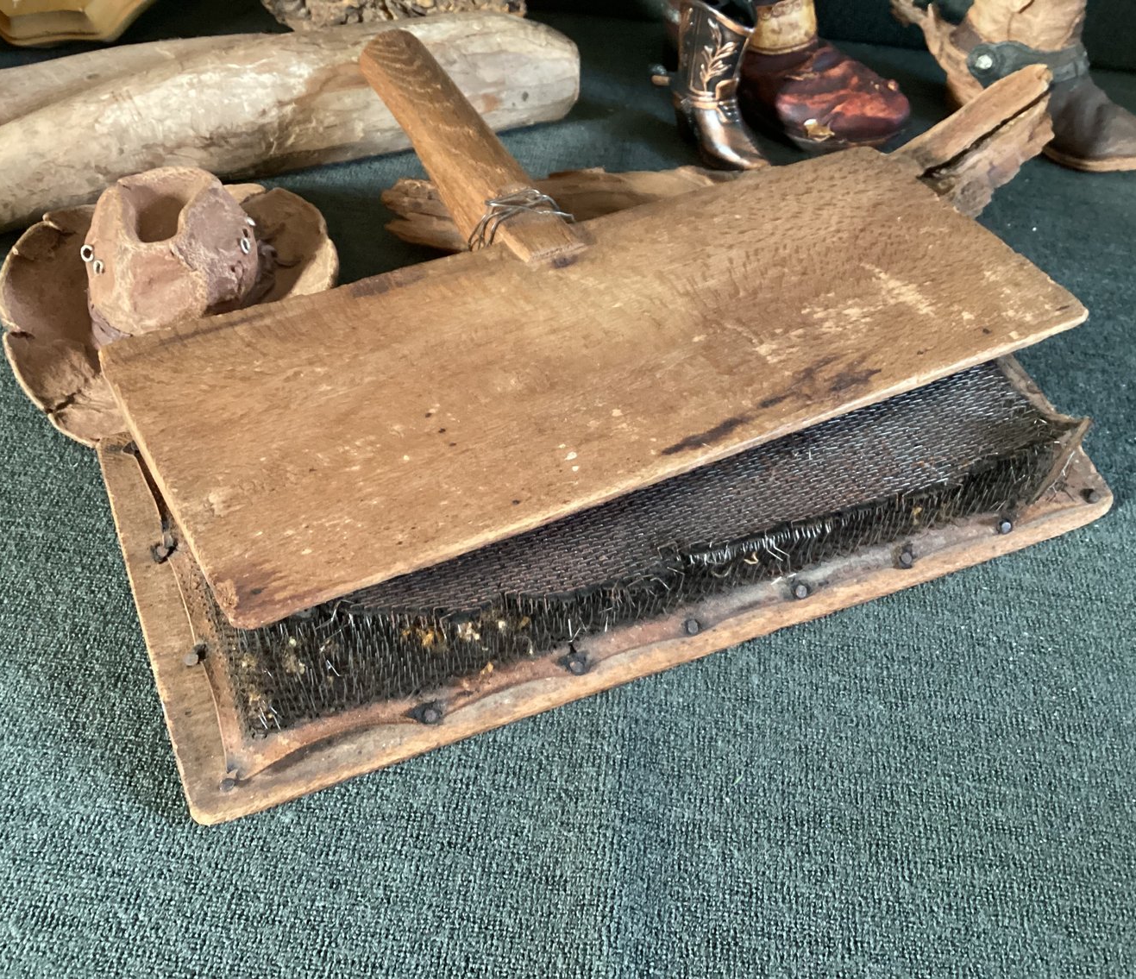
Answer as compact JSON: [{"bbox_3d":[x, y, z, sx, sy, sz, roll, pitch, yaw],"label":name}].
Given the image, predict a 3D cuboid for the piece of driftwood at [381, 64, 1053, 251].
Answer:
[{"bbox_3d":[0.061,-0.114,0.402,0.250,0.042,0.045,-10,48,-14],"label":"piece of driftwood"}]

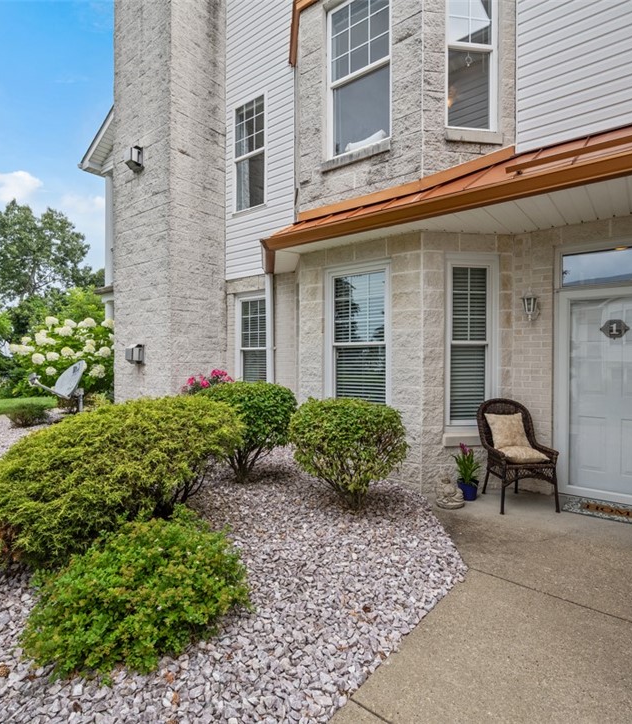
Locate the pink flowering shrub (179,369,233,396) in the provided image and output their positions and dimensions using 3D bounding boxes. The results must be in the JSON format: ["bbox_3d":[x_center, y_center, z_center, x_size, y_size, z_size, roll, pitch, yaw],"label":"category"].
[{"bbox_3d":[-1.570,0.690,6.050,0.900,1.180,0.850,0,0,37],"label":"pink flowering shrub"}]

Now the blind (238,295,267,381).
[{"bbox_3d":[-1.009,-0.275,6.930,0.620,1.550,0.050,0,0,37],"label":"blind"}]

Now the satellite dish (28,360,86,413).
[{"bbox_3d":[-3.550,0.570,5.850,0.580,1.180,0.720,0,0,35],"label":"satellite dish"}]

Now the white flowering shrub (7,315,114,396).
[{"bbox_3d":[-5.900,0.150,10.000,2.400,2.350,2.200,0,0,-31],"label":"white flowering shrub"}]

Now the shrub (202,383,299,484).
[{"bbox_3d":[-0.770,0.775,4.750,1.120,1.130,1.120,0,0,0],"label":"shrub"}]

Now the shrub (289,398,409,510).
[{"bbox_3d":[0.312,0.845,3.930,1.100,1.010,1.100,0,0,0],"label":"shrub"}]

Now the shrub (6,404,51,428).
[{"bbox_3d":[-5.950,1.090,8.750,0.820,0.500,0.800,0,0,-34],"label":"shrub"}]

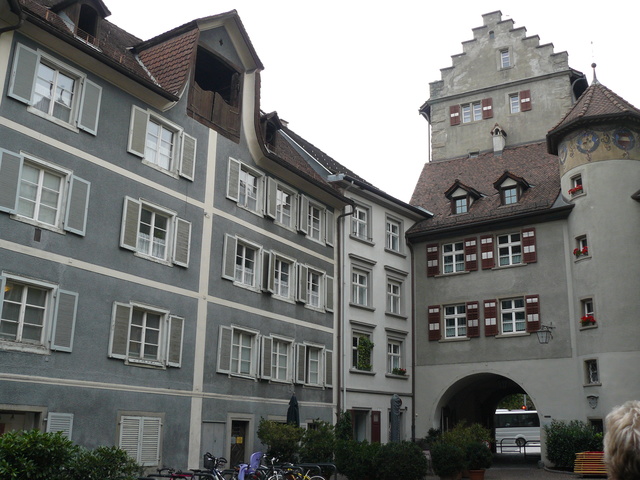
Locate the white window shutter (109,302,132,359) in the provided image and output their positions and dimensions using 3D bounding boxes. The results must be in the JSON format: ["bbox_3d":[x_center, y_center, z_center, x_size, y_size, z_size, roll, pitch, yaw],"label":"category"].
[{"bbox_3d":[-5.297,2.437,17.763,0.060,1.446,0.644,-9,-19,31],"label":"white window shutter"}]

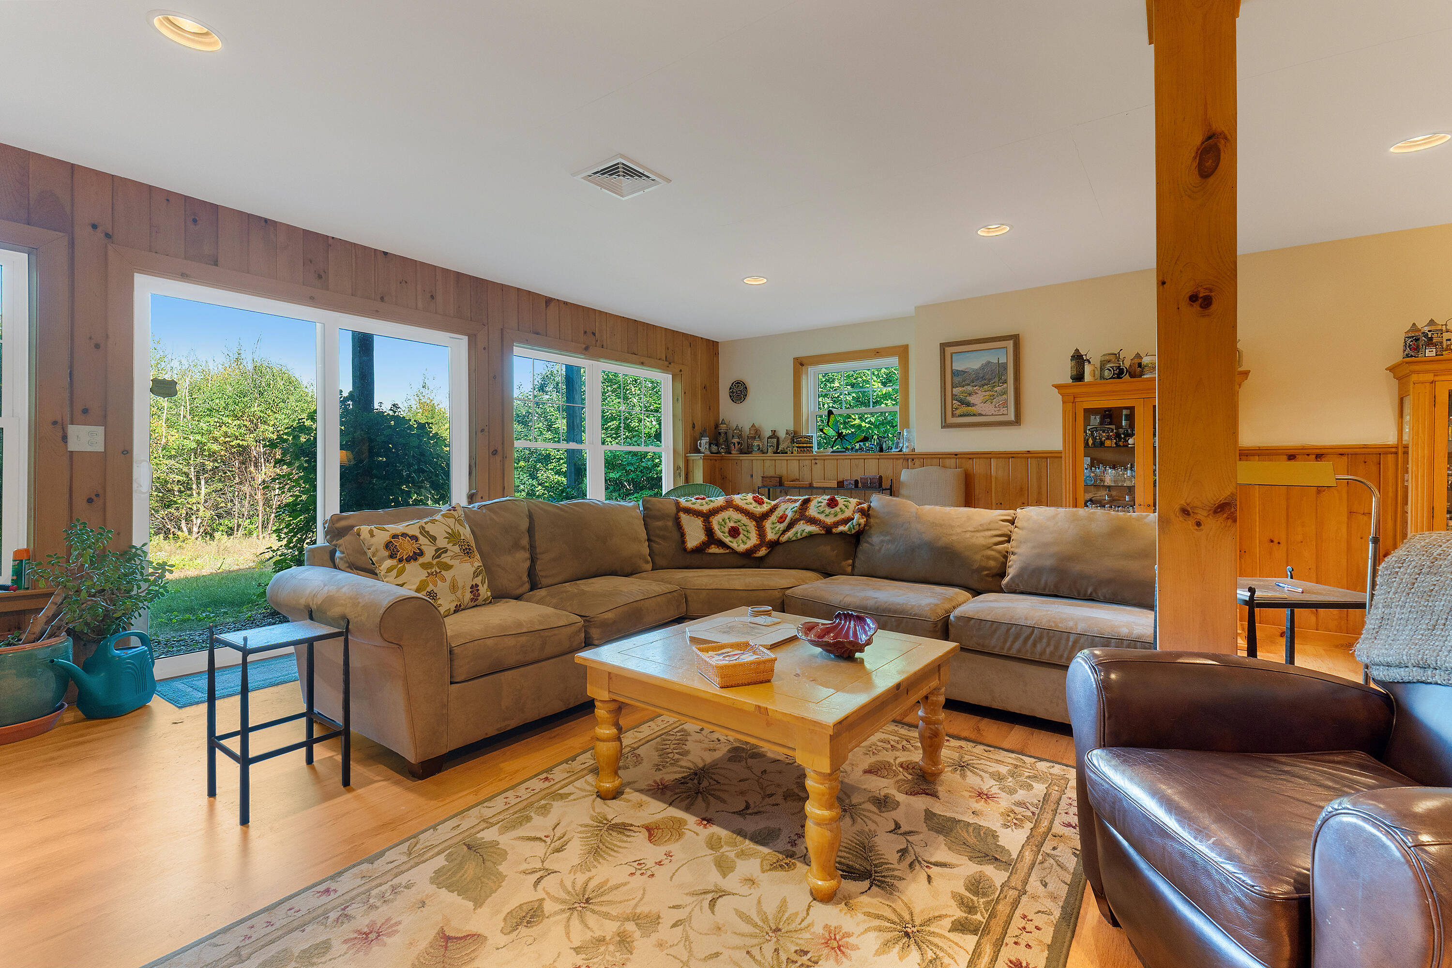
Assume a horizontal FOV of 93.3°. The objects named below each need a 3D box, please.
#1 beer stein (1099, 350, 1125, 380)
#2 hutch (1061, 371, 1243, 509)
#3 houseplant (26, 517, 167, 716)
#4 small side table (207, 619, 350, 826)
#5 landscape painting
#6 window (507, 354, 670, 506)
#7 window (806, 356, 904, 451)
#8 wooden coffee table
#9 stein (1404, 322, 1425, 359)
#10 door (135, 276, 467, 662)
[{"bbox_3d":[2.624,-0.788,4.665,0.150,0.220,0.130,0,1,35],"label":"beer stein"},{"bbox_3d":[2.817,0.133,4.601,1.080,1.620,0.410,0,1,35],"label":"hutch"},{"bbox_3d":[-2.719,0.577,2.980,0.450,0.800,0.500,0,1,35],"label":"houseplant"},{"bbox_3d":[-1.437,0.716,2.205,0.290,0.540,0.300,0,1,35],"label":"small side table"},{"bbox_3d":[2.005,-0.803,5.454,0.615,0.710,0.040,0,1,35],"label":"landscape painting"},{"bbox_3d":[-1.108,-0.321,6.098,0.100,1.490,2.000,0,1,35],"label":"window"},{"bbox_3d":[1.246,-0.724,6.657,1.000,0.950,0.100,0,1,35],"label":"window"},{"bbox_3d":[0.152,0.760,2.227,0.910,0.445,0.910,1,1,38],"label":"wooden coffee table"},{"bbox_3d":[3.798,-0.772,3.785,0.105,0.210,0.100,0,1,35],"label":"stein"},{"bbox_3d":[-2.374,-0.035,4.118,0.120,1.990,1.840,0,1,35],"label":"door"}]

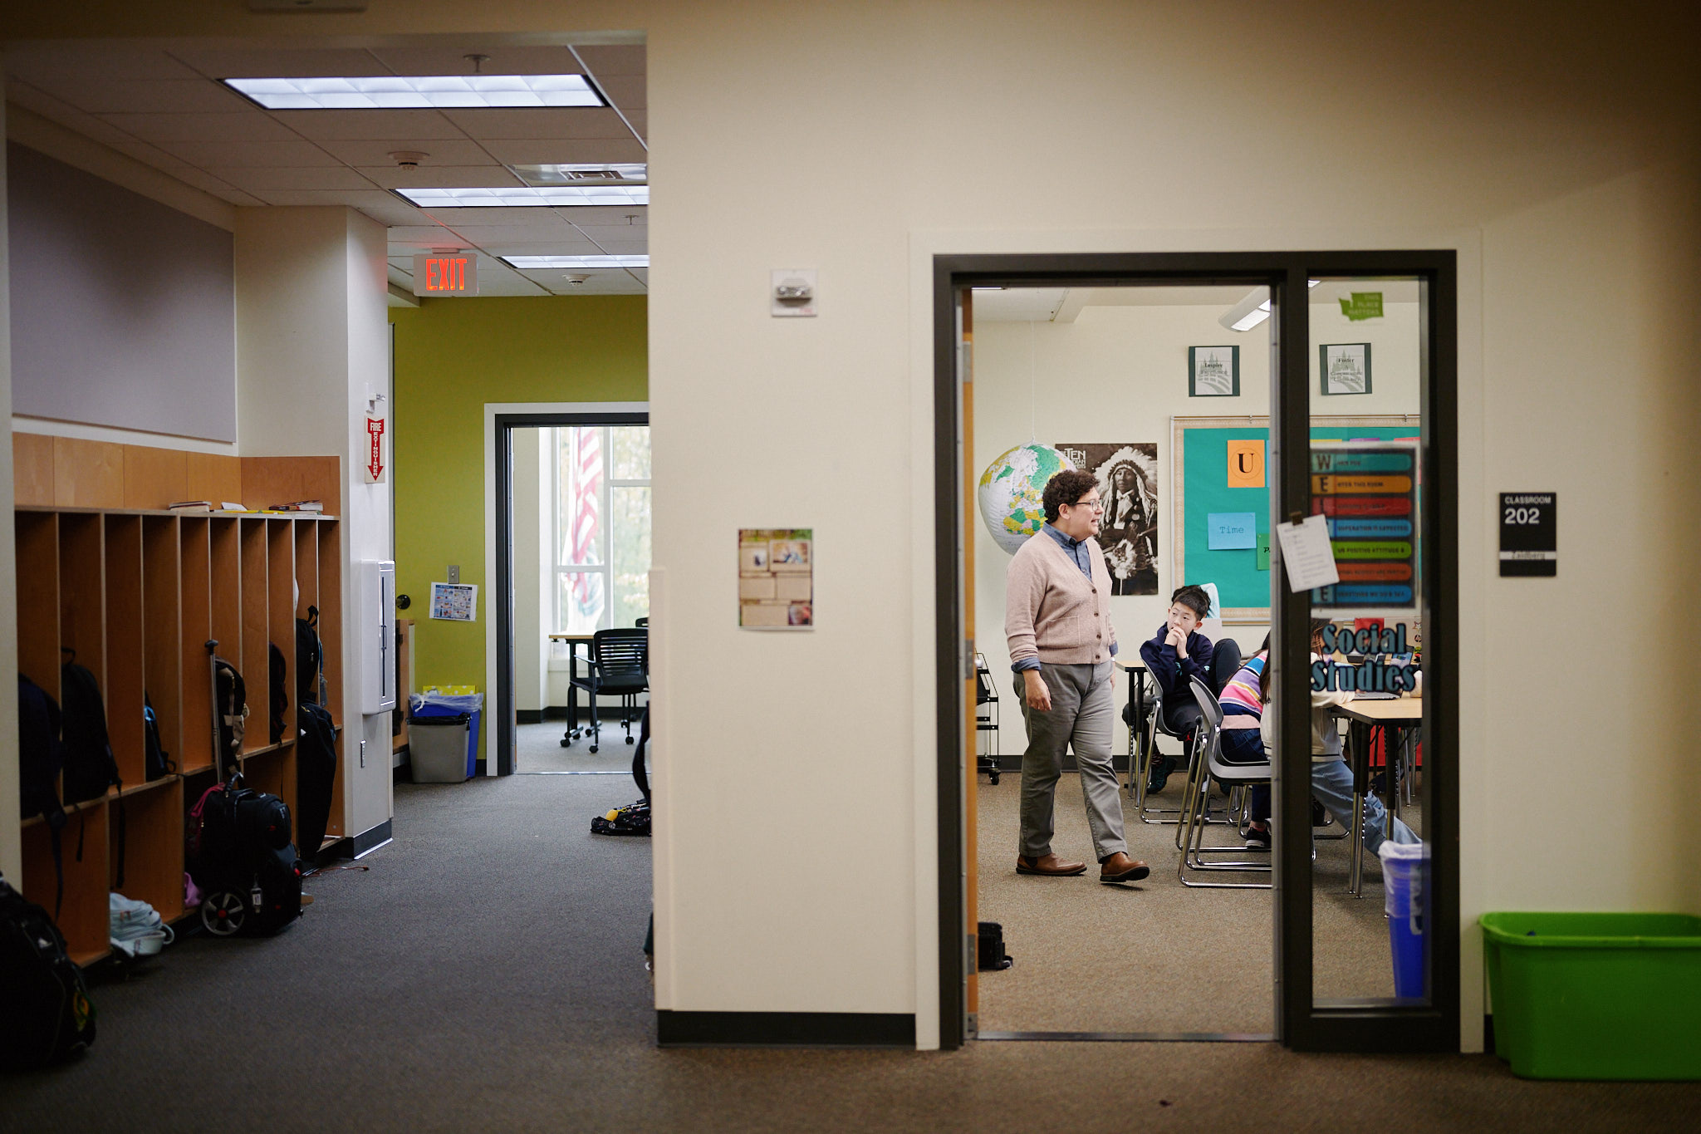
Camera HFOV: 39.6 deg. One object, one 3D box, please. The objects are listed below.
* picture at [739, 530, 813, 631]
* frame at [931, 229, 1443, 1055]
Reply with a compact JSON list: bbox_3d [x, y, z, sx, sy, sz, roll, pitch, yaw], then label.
[{"bbox_3d":[-0.206,0.035,6.556,0.209,0.285,0.014,0,1,2],"label":"picture"},{"bbox_3d":[0.947,0.234,6.509,1.417,2.178,0.140,0,1,2],"label":"frame"}]

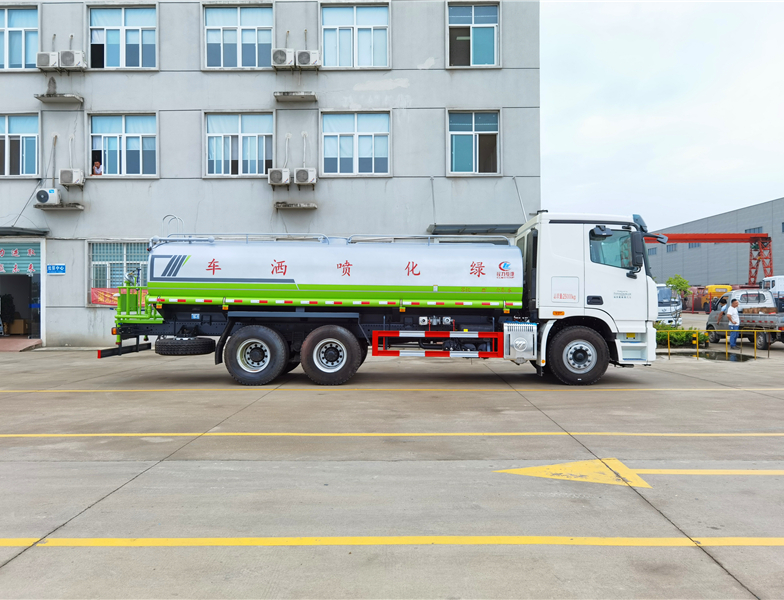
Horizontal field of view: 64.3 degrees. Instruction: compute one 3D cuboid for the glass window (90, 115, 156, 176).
[{"bbox_3d":[-8.525,-4.915,19.850,2.100,1.970,0.150,0,0,0],"label":"glass window"}]

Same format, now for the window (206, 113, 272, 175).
[{"bbox_3d":[-5.060,-5.175,20.779,2.250,2.087,0.130,0,0,2],"label":"window"}]

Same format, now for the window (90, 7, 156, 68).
[{"bbox_3d":[-8.549,-8.350,19.850,2.120,1.970,0.150,0,0,0],"label":"window"}]

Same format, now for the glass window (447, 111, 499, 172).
[{"bbox_3d":[2.604,-5.010,19.850,1.610,2.040,0.150,0,0,0],"label":"glass window"}]

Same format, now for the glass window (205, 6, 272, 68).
[{"bbox_3d":[-4.875,-8.342,19.850,2.180,1.960,0.150,0,0,0],"label":"glass window"}]

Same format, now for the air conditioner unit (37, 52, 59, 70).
[{"bbox_3d":[-11.236,-7.833,20.536,0.733,0.516,0.290,0,0,2],"label":"air conditioner unit"}]

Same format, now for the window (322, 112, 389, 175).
[{"bbox_3d":[-1.190,-5.150,20.652,2.219,2.060,0.130,0,0,2],"label":"window"}]

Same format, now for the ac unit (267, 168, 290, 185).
[{"bbox_3d":[-3.628,-3.994,20.285,0.731,0.515,0.290,0,0,2],"label":"ac unit"}]

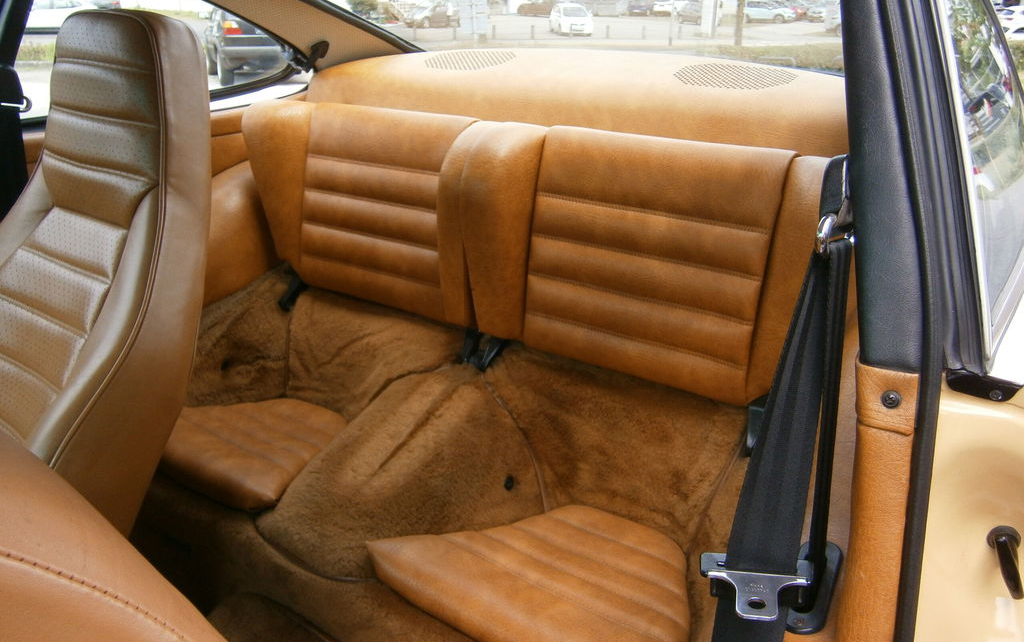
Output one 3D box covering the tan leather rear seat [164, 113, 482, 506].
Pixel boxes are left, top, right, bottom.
[{"bbox_3d":[-0.340,-0.067,1.244,0.572,0.527,0.516,15,27,31],"label":"tan leather rear seat"}]

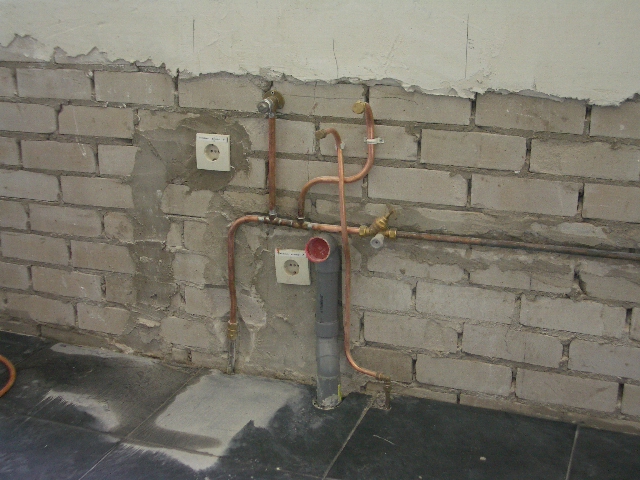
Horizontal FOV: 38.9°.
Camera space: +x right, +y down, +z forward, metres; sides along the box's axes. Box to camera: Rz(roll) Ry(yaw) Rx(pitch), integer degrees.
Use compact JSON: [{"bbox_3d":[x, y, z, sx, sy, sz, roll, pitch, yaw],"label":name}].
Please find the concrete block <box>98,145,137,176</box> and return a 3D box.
[{"bbox_3d":[-0.462,-0.204,2.187,0.100,0.069,0.100,6,19,19],"label":"concrete block"}]

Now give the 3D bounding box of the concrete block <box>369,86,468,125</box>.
[{"bbox_3d":[0.219,-0.287,1.886,0.209,0.068,0.100,6,19,20],"label":"concrete block"}]

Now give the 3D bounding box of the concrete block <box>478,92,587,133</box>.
[{"bbox_3d":[0.430,-0.265,1.822,0.210,0.069,0.100,6,19,19],"label":"concrete block"}]

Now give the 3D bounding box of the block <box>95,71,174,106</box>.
[{"bbox_3d":[-0.407,-0.361,2.109,0.205,0.071,0.100,6,19,20],"label":"block"}]

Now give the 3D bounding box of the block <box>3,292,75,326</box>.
[{"bbox_3d":[-0.709,0.167,2.402,0.210,0.069,0.100,6,19,19],"label":"block"}]

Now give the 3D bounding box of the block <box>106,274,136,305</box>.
[{"bbox_3d":[-0.474,0.109,2.286,0.089,0.072,0.100,6,19,20],"label":"block"}]

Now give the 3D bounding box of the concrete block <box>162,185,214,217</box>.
[{"bbox_3d":[-0.293,-0.105,2.146,0.121,0.067,0.100,6,19,20],"label":"concrete block"}]

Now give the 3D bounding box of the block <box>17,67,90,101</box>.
[{"bbox_3d":[-0.610,-0.382,2.182,0.211,0.068,0.100,6,19,20],"label":"block"}]

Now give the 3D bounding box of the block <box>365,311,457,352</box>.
[{"bbox_3d":[0.221,0.190,2.049,0.210,0.069,0.100,6,19,19],"label":"block"}]

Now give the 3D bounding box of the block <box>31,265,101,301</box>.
[{"bbox_3d":[-0.627,0.096,2.347,0.210,0.069,0.100,6,19,19],"label":"block"}]

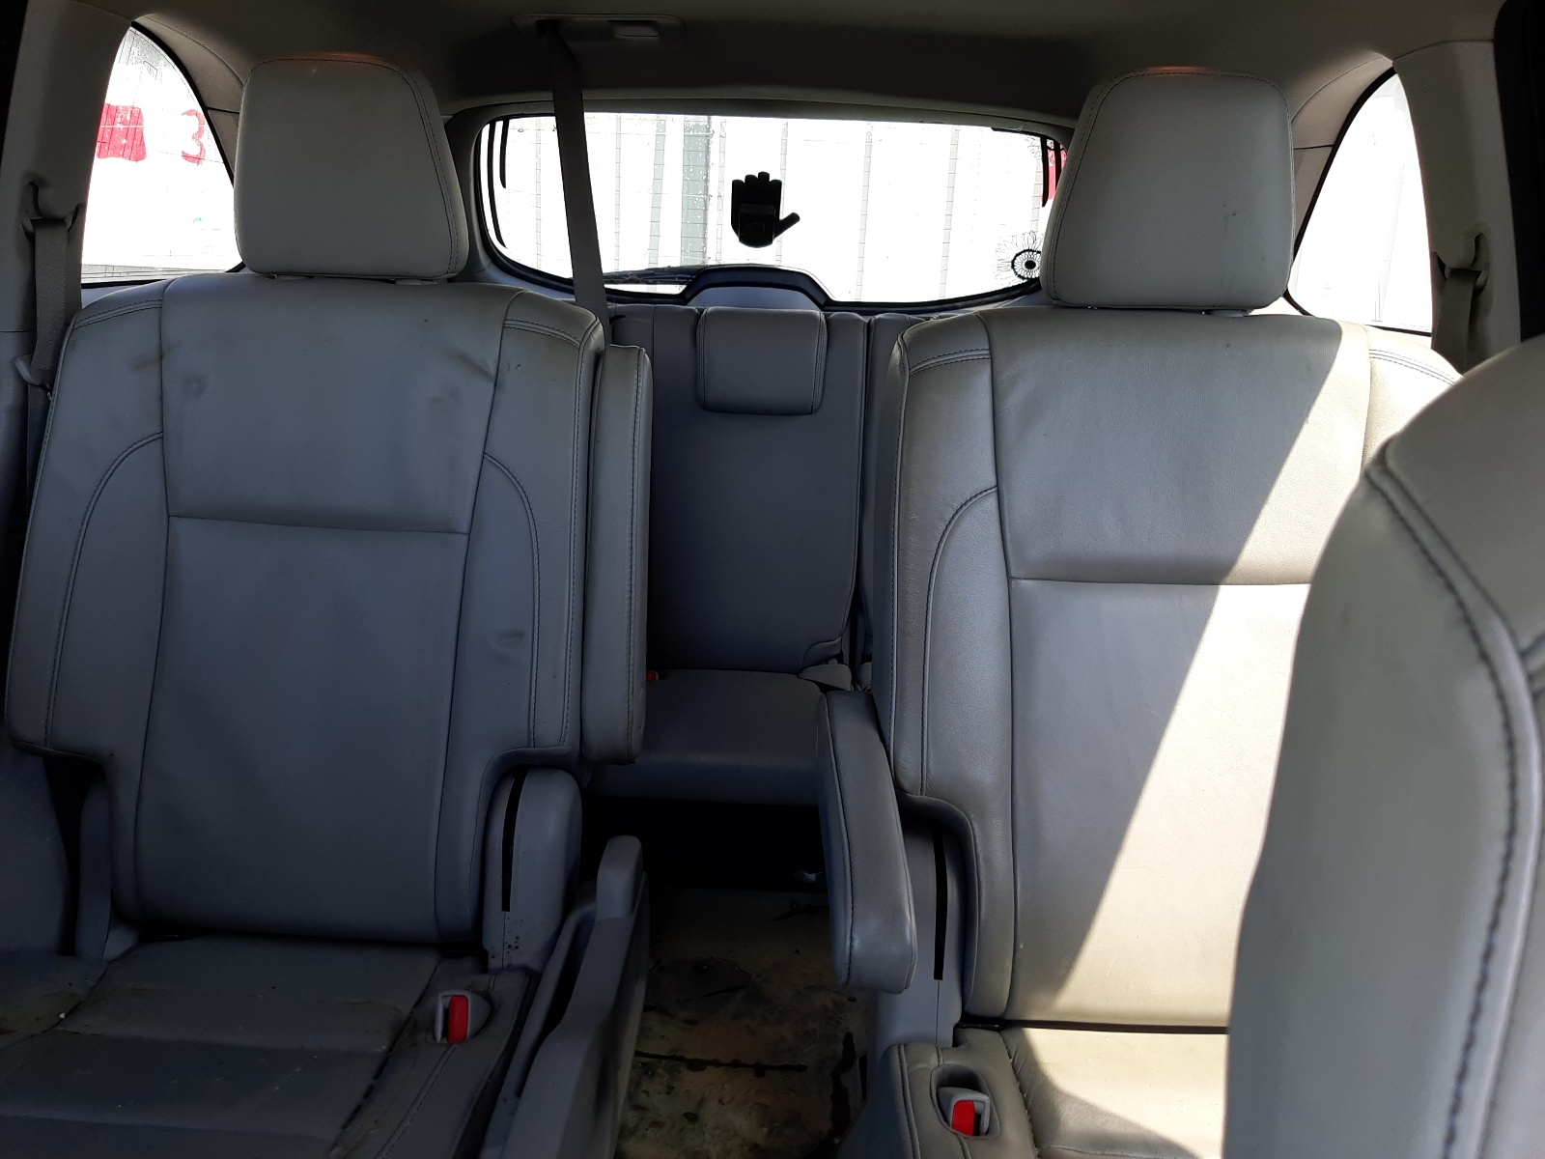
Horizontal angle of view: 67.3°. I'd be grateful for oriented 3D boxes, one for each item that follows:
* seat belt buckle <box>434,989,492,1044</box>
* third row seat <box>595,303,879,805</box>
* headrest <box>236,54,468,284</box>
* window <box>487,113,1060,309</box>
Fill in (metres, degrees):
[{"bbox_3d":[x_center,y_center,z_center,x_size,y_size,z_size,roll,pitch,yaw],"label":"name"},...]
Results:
[{"bbox_3d":[-0.251,0.357,0.945,0.042,0.045,0.043,3,14,0],"label":"seat belt buckle"},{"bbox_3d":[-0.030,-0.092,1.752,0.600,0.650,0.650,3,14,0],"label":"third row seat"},{"bbox_3d":[-0.418,-0.408,1.160,0.218,0.205,0.115,3,2,0],"label":"headrest"},{"bbox_3d":[-0.001,-0.701,2.200,1.100,0.410,0.080,3,42,0],"label":"window"}]

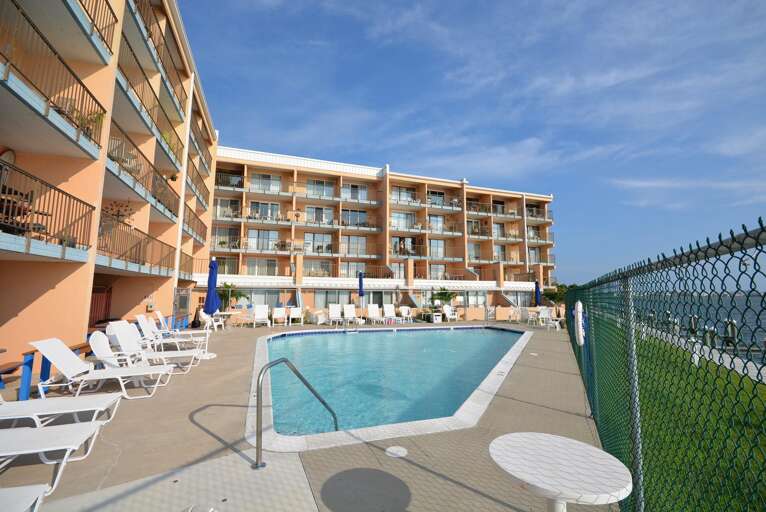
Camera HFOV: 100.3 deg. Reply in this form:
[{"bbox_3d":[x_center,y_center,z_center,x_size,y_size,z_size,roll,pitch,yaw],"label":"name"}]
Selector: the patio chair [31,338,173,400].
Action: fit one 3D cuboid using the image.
[{"bbox_3d":[-4.535,1.834,5.290,1.830,0.930,0.620,2,-7,-17],"label":"patio chair"}]

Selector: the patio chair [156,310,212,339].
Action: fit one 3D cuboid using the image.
[{"bbox_3d":[-6.627,2.403,10.589,1.750,1.030,0.620,2,-7,-13],"label":"patio chair"}]

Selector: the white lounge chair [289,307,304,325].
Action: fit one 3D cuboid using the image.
[{"bbox_3d":[-4.610,3.224,17.239,0.680,0.970,0.800,2,-7,-18],"label":"white lounge chair"}]

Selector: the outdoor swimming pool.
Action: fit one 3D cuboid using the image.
[{"bbox_3d":[2.189,3.535,10.016,10.900,1.200,9.700,3,-7,-20],"label":"outdoor swimming pool"}]

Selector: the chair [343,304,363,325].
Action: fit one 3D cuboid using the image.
[{"bbox_3d":[-1.760,3.301,18.037,0.650,1.020,1.400,4,-8,-28],"label":"chair"}]

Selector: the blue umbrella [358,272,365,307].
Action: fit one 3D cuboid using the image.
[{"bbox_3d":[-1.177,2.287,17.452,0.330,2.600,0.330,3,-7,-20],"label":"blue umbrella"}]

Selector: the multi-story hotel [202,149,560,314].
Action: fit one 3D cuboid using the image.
[{"bbox_3d":[0.703,-1.071,37.585,36.000,14.300,11.500,2,-7,-18],"label":"multi-story hotel"}]

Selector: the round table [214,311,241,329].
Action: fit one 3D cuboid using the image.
[{"bbox_3d":[-7.409,3.077,15.040,1.120,0.730,1.120,0,-7,0],"label":"round table"}]

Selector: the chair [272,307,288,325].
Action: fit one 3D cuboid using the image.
[{"bbox_3d":[-5.259,3.140,16.544,0.680,0.970,0.750,2,-7,-18],"label":"chair"}]

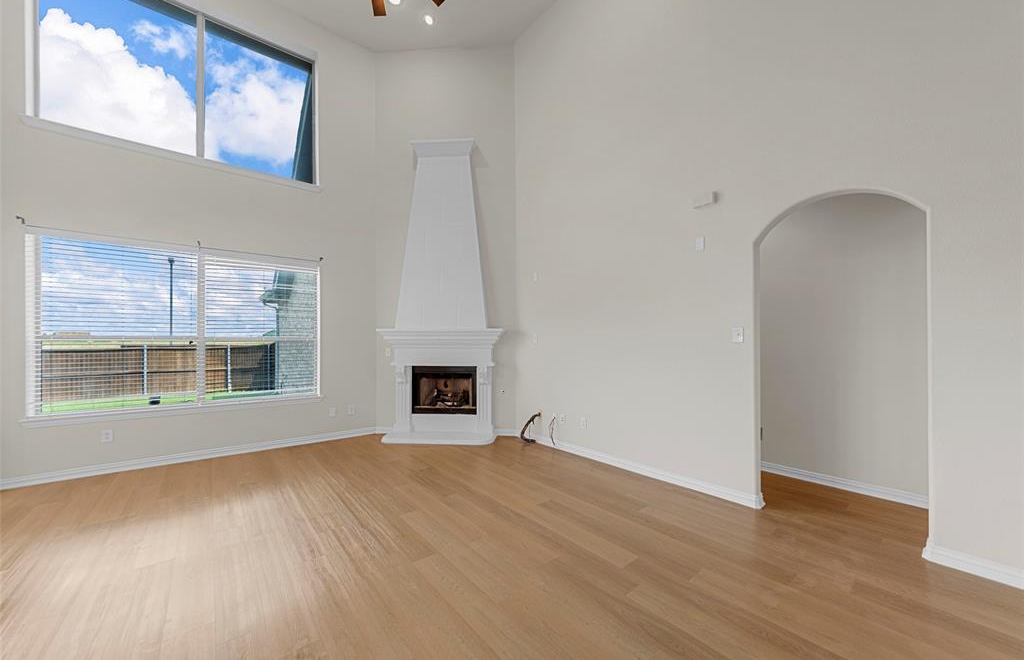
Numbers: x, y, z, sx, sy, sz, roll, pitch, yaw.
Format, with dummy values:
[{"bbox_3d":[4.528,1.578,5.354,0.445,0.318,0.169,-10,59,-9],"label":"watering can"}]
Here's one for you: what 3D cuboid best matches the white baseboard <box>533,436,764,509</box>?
[{"bbox_3d":[1.112,1.400,3.650,0.025,0.108,2.540,1,-1,-44],"label":"white baseboard"}]

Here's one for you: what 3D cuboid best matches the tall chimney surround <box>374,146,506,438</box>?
[{"bbox_3d":[-0.943,-0.541,4.601,1.667,4.021,0.368,0,-1,4],"label":"tall chimney surround"}]

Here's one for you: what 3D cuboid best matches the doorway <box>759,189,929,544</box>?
[{"bbox_3d":[2.335,0.221,2.520,0.150,2.430,0.911,1,-1,-44],"label":"doorway"}]

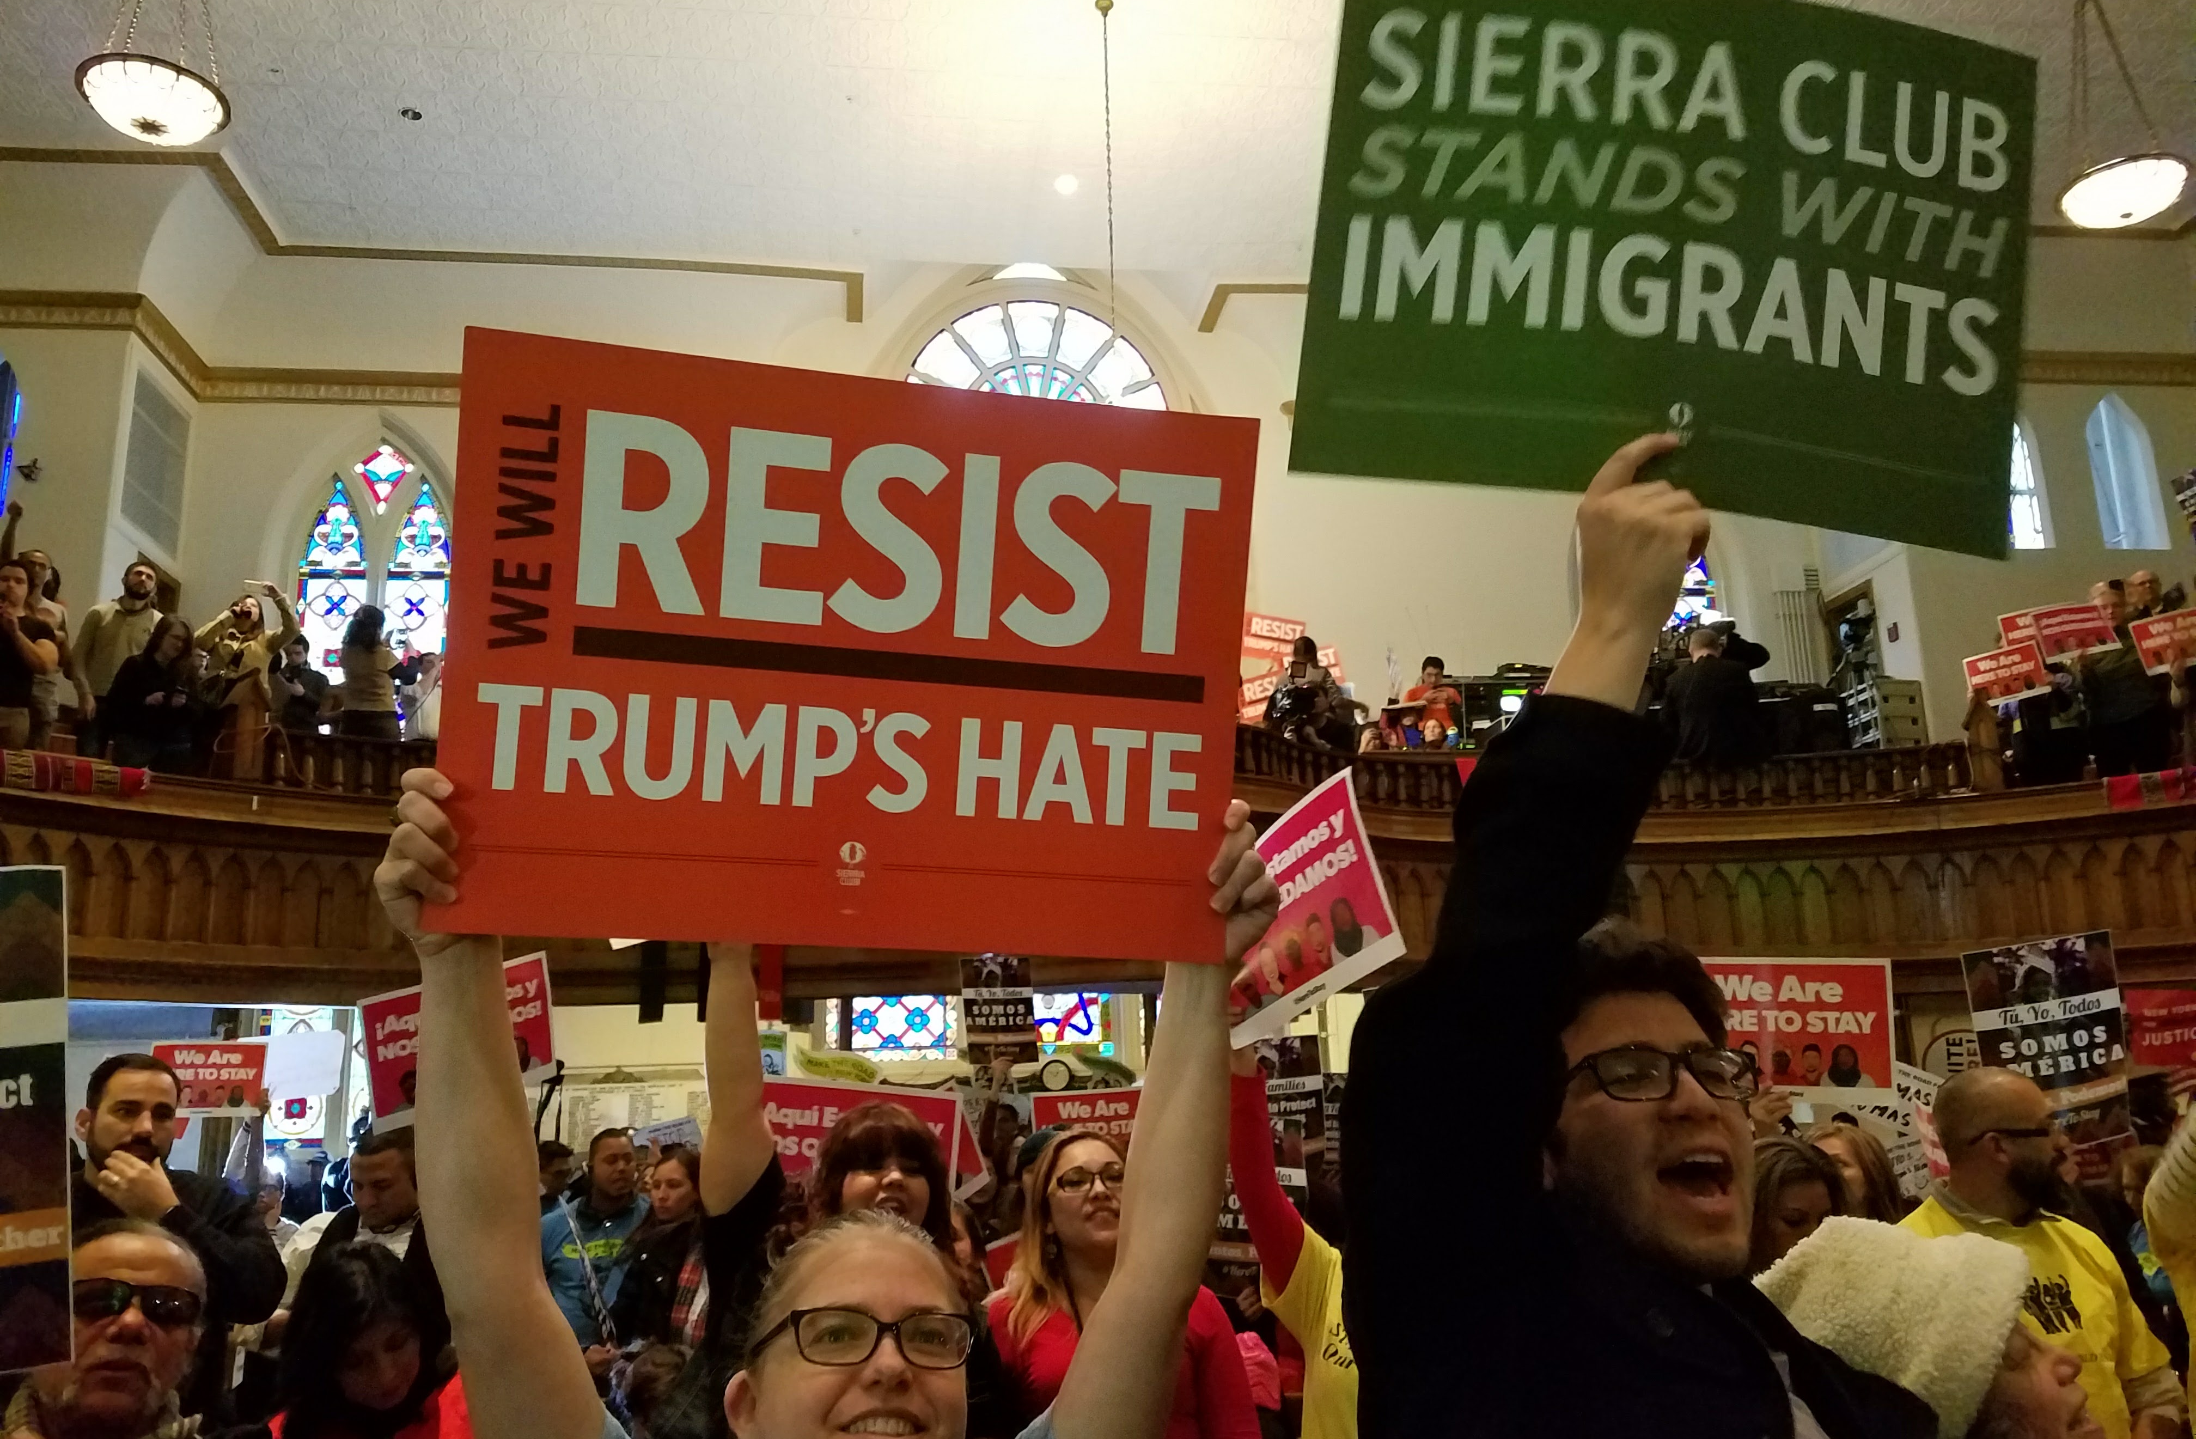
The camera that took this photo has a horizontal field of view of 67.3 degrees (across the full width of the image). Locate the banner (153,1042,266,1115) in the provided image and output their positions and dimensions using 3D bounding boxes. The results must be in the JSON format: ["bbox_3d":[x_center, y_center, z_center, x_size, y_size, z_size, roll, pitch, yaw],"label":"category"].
[{"bbox_3d":[-3.537,1.431,6.544,0.440,0.288,0.020,2,-14,-7],"label":"banner"}]

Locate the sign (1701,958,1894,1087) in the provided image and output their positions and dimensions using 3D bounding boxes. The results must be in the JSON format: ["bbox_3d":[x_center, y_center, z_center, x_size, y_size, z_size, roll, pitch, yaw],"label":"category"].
[{"bbox_3d":[1.400,0.635,3.390,0.440,0.290,0.020,-5,-14,28],"label":"sign"}]

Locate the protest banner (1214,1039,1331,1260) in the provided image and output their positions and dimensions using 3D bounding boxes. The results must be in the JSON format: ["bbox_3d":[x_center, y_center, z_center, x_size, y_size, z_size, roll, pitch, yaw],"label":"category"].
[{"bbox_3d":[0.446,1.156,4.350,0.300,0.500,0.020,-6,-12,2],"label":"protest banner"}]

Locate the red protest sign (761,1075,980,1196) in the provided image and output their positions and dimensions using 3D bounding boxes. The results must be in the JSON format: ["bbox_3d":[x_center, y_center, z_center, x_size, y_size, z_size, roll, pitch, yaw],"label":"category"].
[{"bbox_3d":[-0.498,0.861,3.220,0.440,0.288,0.020,5,-15,0],"label":"red protest sign"}]

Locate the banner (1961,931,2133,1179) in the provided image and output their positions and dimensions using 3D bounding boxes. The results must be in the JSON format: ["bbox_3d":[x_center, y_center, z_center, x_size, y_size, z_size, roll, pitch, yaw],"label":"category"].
[{"bbox_3d":[2.030,0.690,3.520,0.288,0.440,0.020,-9,5,10],"label":"banner"}]

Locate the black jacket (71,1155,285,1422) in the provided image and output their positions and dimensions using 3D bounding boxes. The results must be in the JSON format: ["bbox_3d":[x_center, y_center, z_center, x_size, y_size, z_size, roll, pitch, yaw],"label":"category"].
[{"bbox_3d":[-1.778,1.156,3.100,0.540,0.700,0.360,6,-15,-31],"label":"black jacket"}]

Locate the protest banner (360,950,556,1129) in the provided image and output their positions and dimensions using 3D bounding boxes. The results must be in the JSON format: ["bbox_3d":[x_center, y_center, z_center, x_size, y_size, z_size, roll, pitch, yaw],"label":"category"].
[{"bbox_3d":[-1.400,0.708,3.640,0.440,0.290,0.020,-6,2,-45],"label":"protest banner"}]

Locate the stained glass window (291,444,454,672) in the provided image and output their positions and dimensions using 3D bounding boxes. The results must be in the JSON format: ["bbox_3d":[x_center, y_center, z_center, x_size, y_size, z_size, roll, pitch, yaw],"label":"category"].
[{"bbox_3d":[-6.661,-1.290,15.238,1.380,2.750,0.200,0,-13,-7],"label":"stained glass window"}]

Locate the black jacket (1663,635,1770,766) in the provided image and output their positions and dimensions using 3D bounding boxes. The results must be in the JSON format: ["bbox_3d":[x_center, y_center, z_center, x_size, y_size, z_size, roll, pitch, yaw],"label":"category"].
[{"bbox_3d":[3.712,-0.057,9.900,0.600,0.820,0.400,-5,-13,14],"label":"black jacket"}]

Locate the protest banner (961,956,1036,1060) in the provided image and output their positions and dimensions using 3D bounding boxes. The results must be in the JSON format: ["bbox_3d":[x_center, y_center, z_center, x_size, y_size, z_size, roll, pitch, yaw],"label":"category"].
[{"bbox_3d":[-0.406,1.214,6.880,0.285,0.440,0.020,-1,-17,-11],"label":"protest banner"}]

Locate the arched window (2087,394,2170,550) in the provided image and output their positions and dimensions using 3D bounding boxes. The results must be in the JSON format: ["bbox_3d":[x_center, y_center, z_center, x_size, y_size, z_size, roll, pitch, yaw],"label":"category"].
[{"bbox_3d":[7.165,-1.740,11.500,0.490,1.150,0.200,0,-13,-6],"label":"arched window"}]

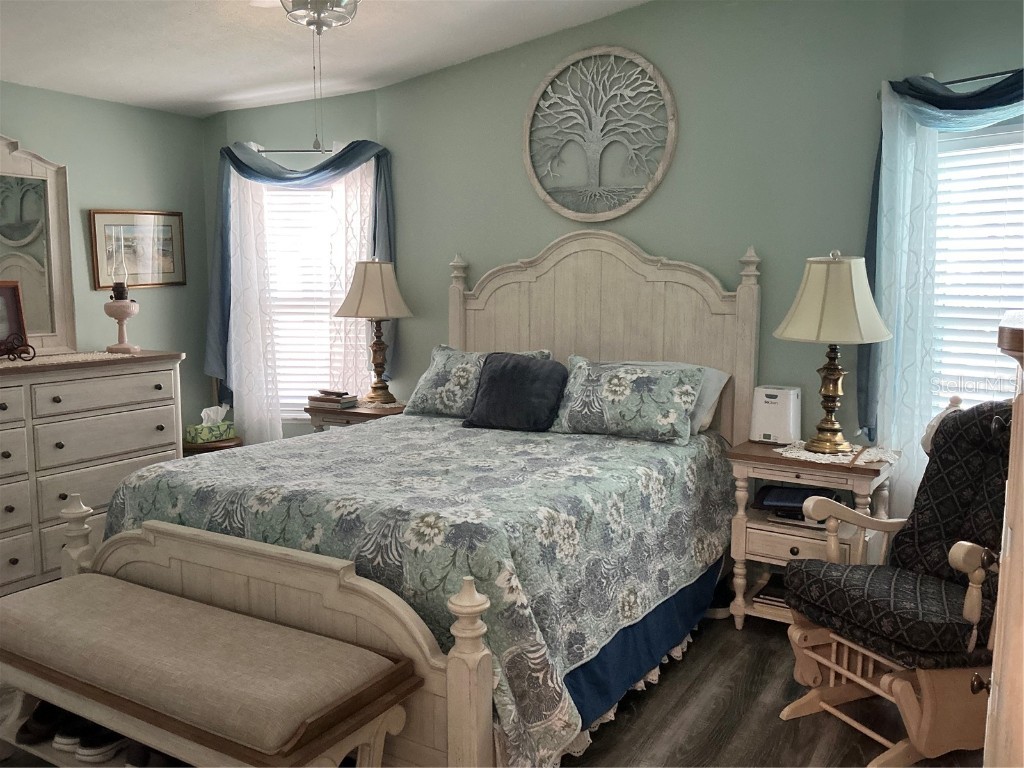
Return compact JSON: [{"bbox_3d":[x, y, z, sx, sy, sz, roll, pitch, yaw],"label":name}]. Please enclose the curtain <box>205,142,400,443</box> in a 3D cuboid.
[{"bbox_3d":[-1.279,-0.377,5.090,1.135,2.180,0.180,0,7,3],"label":"curtain"}]

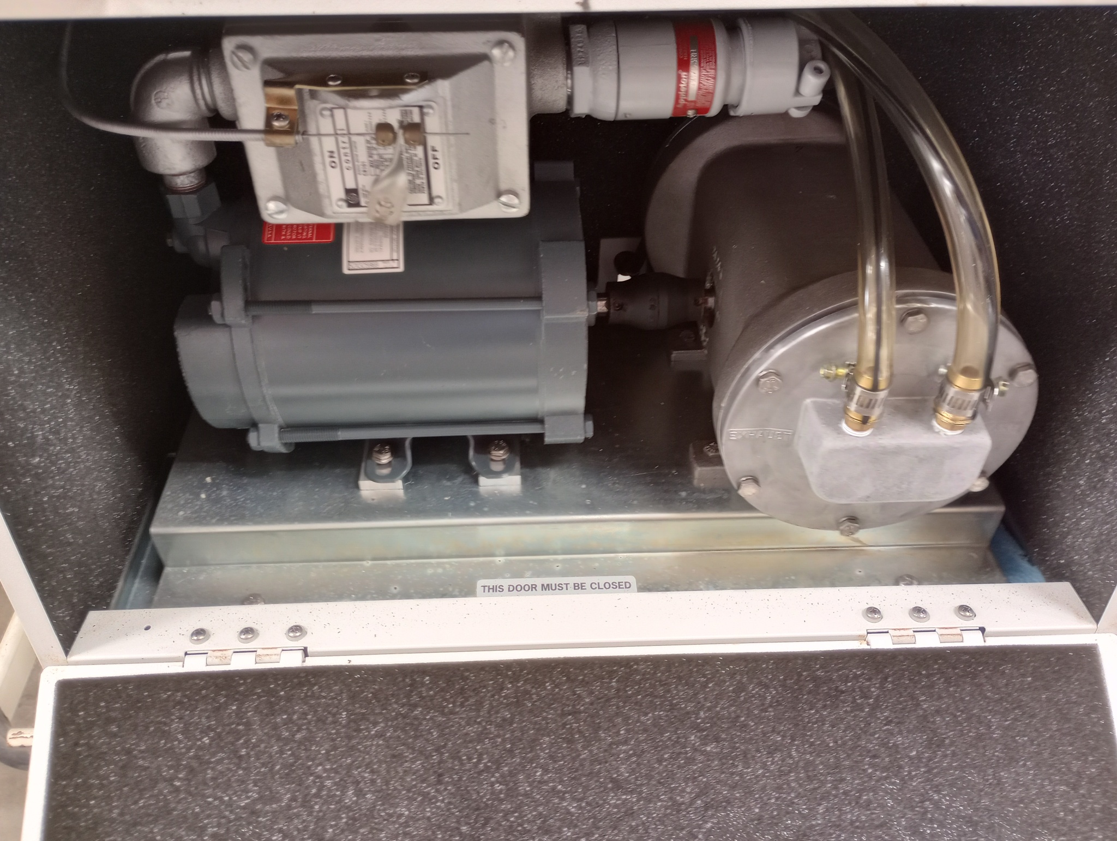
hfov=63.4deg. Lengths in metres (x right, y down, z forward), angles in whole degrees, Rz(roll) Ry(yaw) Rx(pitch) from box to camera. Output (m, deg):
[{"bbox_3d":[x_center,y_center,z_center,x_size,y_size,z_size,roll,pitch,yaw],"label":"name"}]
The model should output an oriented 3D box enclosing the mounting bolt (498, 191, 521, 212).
[{"bbox_3d":[-0.024,-0.105,0.434,0.011,0.011,0.004,-1,43,-1],"label":"mounting bolt"}]

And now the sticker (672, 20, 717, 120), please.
[{"bbox_3d":[0.065,-0.168,0.438,0.021,0.044,0.019,-1,28,-1],"label":"sticker"}]

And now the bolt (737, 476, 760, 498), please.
[{"bbox_3d":[0.103,0.036,0.491,0.012,0.012,0.005,-1,43,-1],"label":"bolt"}]

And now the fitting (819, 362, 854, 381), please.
[{"bbox_3d":[0.134,-0.023,0.433,0.017,0.009,0.009,-1,43,-1],"label":"fitting"}]

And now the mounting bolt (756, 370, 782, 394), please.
[{"bbox_3d":[0.103,-0.019,0.440,0.012,0.012,0.005,-1,43,-1],"label":"mounting bolt"}]

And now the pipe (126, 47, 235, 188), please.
[{"bbox_3d":[-0.188,-0.152,0.459,0.053,0.074,0.038,-1,43,-1],"label":"pipe"}]

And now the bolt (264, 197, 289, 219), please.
[{"bbox_3d":[-0.135,-0.101,0.433,0.011,0.011,0.004,-1,43,-1],"label":"bolt"}]

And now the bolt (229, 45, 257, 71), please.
[{"bbox_3d":[-0.134,-0.154,0.384,0.011,0.011,0.004,-1,43,-1],"label":"bolt"}]

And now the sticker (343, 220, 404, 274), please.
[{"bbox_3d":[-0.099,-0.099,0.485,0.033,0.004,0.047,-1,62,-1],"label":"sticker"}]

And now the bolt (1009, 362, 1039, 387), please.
[{"bbox_3d":[0.228,-0.022,0.443,0.012,0.012,0.005,-1,43,-1],"label":"bolt"}]

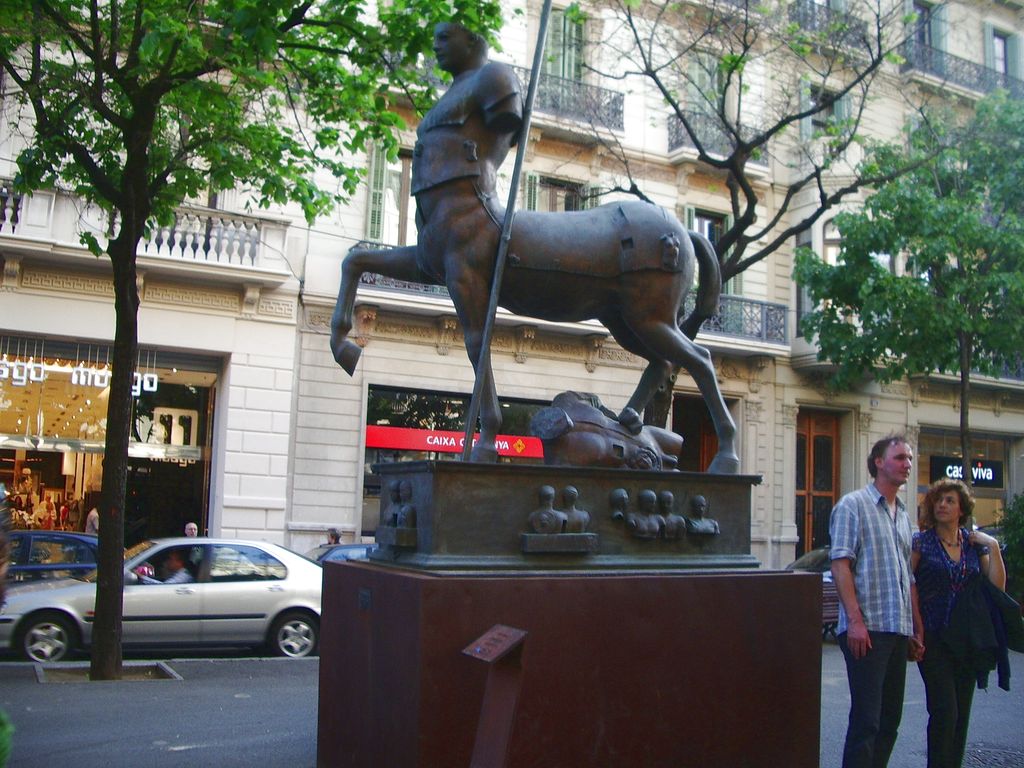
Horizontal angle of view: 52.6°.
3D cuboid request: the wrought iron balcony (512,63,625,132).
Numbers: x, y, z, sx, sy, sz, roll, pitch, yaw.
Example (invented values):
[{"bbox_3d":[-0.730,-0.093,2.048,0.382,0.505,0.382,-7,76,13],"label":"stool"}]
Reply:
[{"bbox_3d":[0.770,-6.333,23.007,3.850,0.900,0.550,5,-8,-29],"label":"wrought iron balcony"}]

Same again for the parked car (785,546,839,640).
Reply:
[{"bbox_3d":[6.090,3.864,19.777,4.200,1.460,1.720,5,-8,-29],"label":"parked car"}]

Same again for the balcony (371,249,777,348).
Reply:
[{"bbox_3d":[1.775,-1.833,23.014,11.160,0.940,0.650,5,-8,-29],"label":"balcony"}]

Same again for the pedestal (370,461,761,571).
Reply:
[{"bbox_3d":[0.306,0.692,5.340,1.930,0.475,0.730,5,-8,-29],"label":"pedestal"}]

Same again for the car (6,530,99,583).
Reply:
[{"bbox_3d":[-6.310,2.591,13.180,4.200,1.430,1.710,5,-8,-29],"label":"car"}]

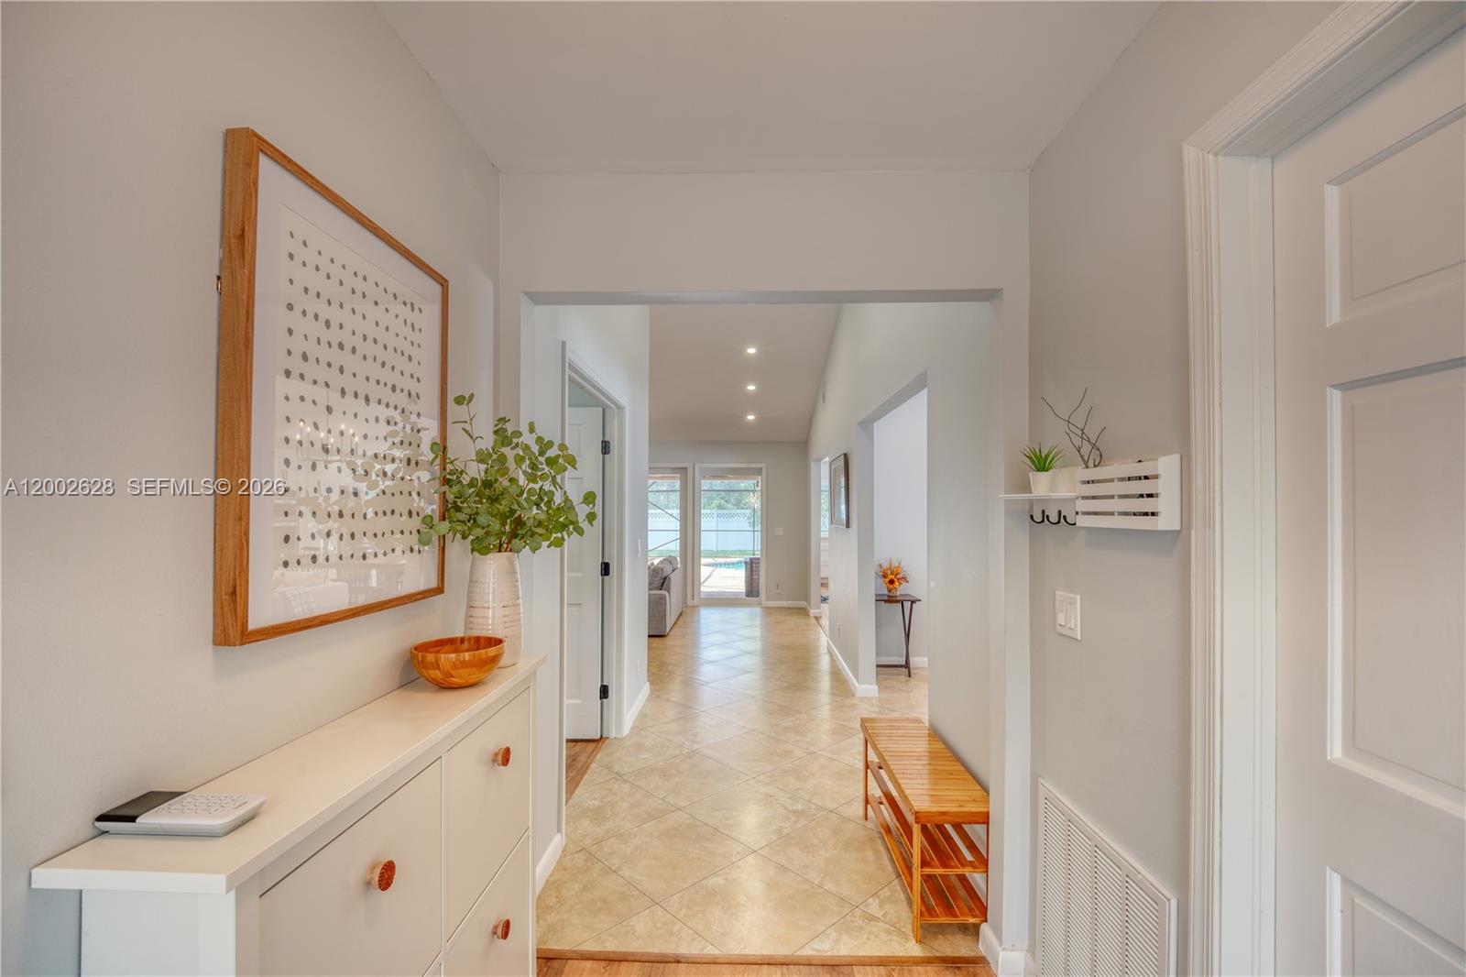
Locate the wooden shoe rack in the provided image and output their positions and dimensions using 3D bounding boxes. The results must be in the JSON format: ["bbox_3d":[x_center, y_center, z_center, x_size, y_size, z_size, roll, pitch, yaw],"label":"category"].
[{"bbox_3d":[0.735,1.268,2.240,0.290,0.440,0.840,0,-1,2],"label":"wooden shoe rack"}]

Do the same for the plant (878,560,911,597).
[{"bbox_3d":[1.405,0.780,4.970,0.280,0.330,0.270,0,-1,2],"label":"plant"}]

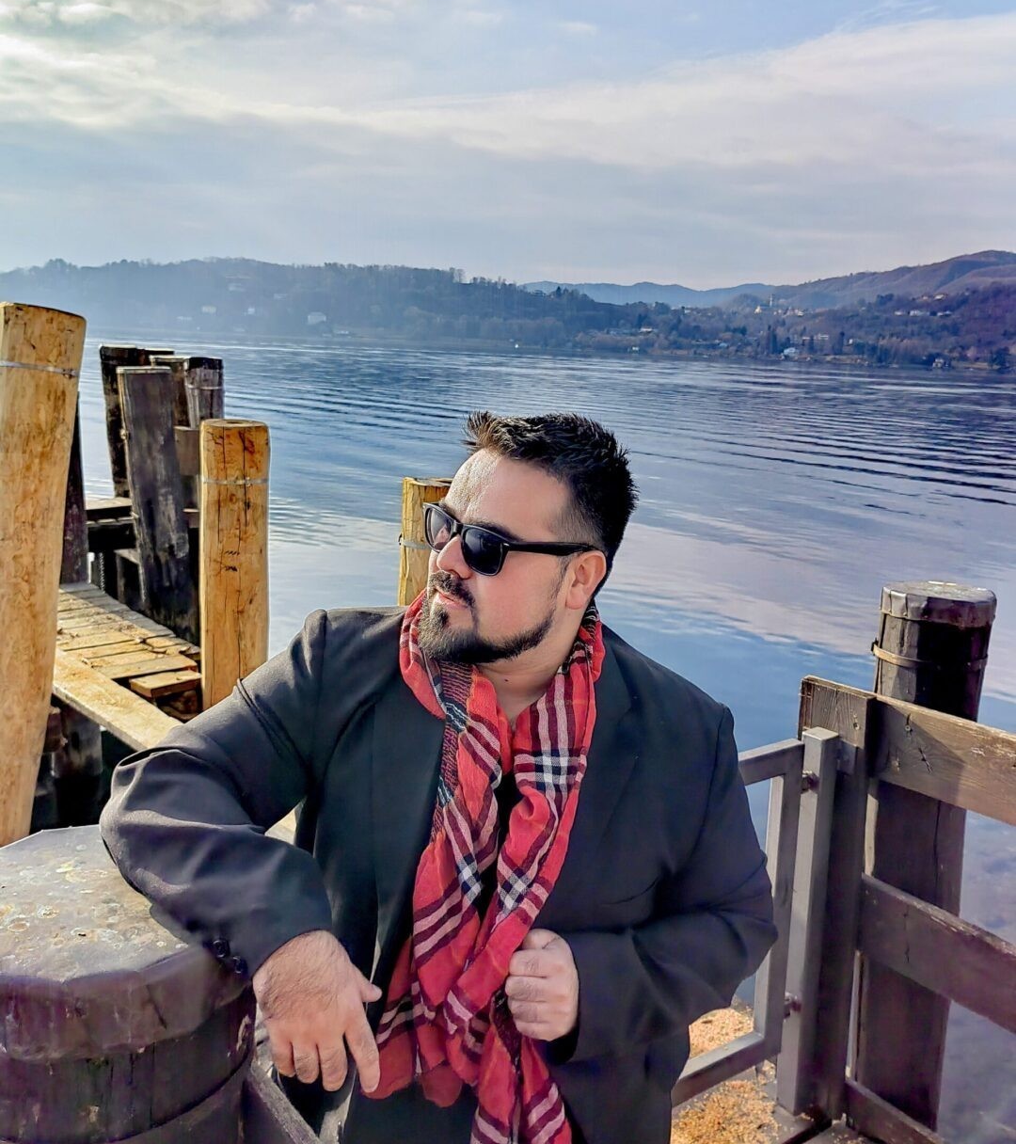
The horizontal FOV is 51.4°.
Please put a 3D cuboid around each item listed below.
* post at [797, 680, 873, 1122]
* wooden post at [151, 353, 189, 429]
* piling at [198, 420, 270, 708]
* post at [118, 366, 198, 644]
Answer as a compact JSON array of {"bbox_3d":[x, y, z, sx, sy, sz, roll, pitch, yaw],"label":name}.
[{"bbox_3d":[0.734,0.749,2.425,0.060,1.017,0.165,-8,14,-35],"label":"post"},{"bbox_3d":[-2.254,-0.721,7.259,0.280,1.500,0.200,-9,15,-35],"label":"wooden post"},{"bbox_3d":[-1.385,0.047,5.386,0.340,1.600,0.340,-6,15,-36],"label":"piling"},{"bbox_3d":[-2.149,-0.370,6.496,0.290,1.722,0.190,-10,16,-35],"label":"post"}]

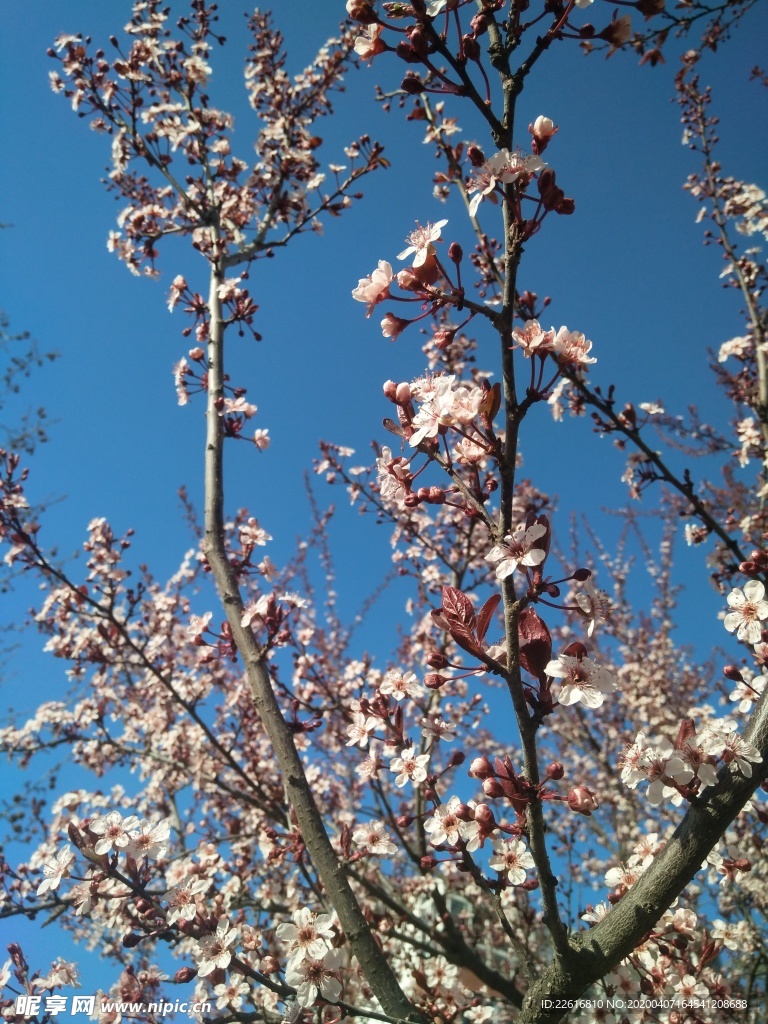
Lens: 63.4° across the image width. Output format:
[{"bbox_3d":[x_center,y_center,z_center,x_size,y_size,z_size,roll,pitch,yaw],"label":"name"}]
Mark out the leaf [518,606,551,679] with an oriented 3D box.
[{"bbox_3d":[0.058,0.050,0.240,0.015,0.027,0.006,-13,-6,14],"label":"leaf"}]

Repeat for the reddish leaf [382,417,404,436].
[{"bbox_3d":[0.004,-0.037,0.270,0.013,0.004,0.004,36,-68,-6],"label":"reddish leaf"}]

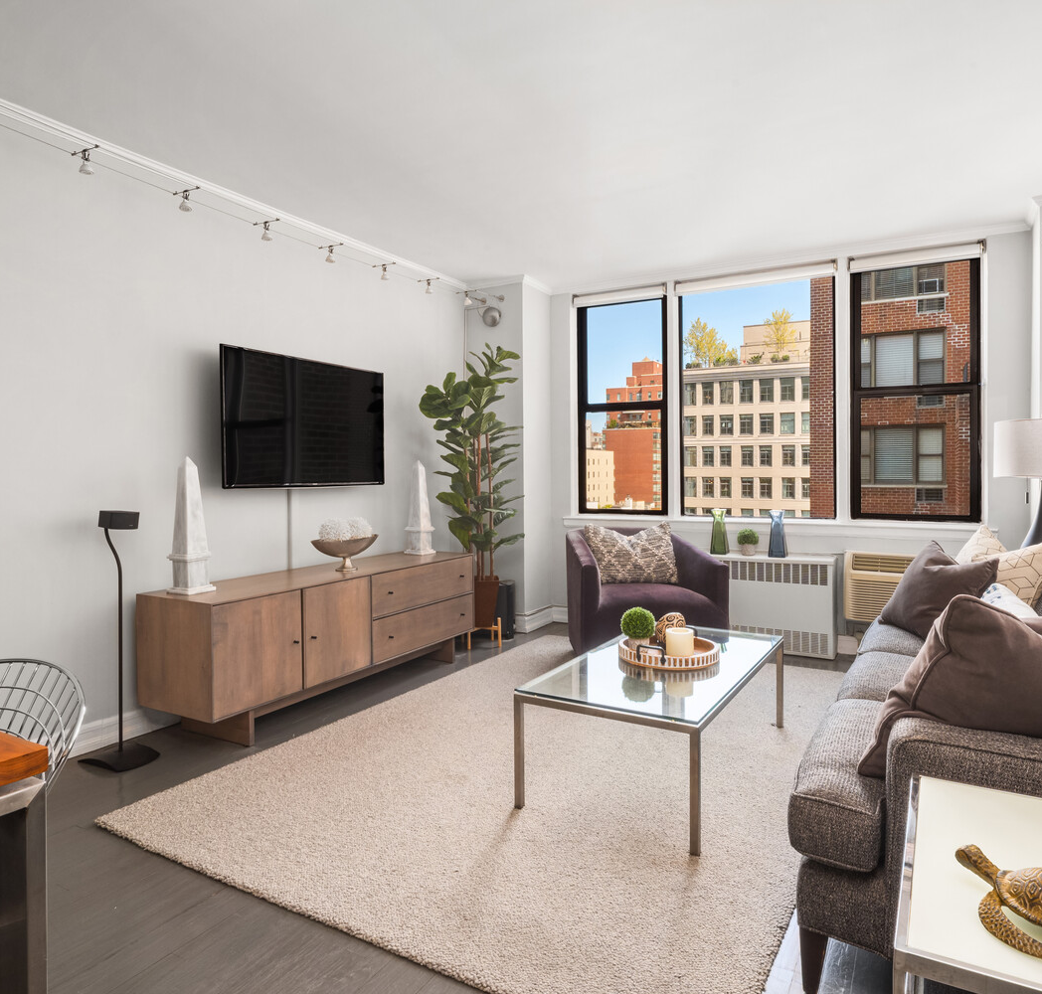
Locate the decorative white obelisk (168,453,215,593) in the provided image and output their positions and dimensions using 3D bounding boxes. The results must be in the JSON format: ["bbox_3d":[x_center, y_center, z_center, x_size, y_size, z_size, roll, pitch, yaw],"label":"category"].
[{"bbox_3d":[-1.409,0.112,3.012,0.158,0.573,0.158,1,2,29],"label":"decorative white obelisk"}]

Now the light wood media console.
[{"bbox_3d":[-0.946,0.691,3.630,0.478,0.614,1.836,0,2,29],"label":"light wood media console"}]

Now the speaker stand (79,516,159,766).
[{"bbox_3d":[-1.549,0.538,2.731,0.223,0.970,0.217,1,2,29],"label":"speaker stand"}]

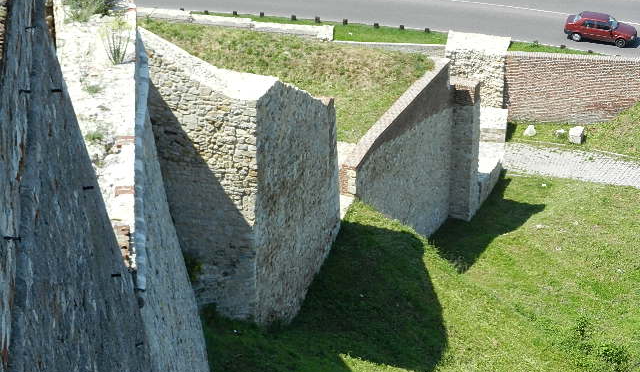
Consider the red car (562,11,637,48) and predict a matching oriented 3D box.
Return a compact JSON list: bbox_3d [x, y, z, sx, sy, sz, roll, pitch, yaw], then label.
[{"bbox_3d":[15.505,-8.728,93.000,4.100,1.400,1.680,8,29,9],"label":"red car"}]

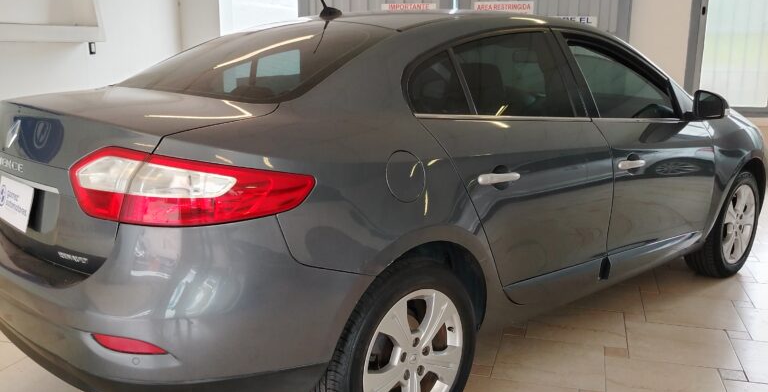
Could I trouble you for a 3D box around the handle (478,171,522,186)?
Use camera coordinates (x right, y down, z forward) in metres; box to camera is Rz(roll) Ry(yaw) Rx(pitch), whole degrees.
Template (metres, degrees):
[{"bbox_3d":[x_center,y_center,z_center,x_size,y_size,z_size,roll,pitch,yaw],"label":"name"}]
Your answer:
[{"bbox_3d":[0.402,-0.060,2.455,0.230,0.038,0.048,-8,14,-43],"label":"handle"}]

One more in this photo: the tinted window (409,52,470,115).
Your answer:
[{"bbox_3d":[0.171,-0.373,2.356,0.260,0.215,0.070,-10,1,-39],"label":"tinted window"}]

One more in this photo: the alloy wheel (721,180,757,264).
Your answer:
[{"bbox_3d":[2.033,0.158,4.202,0.467,0.467,0.170,-11,16,-42],"label":"alloy wheel"}]

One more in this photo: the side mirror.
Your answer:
[{"bbox_3d":[1.613,-0.450,3.489,0.140,0.140,0.190,-11,16,-42],"label":"side mirror"}]

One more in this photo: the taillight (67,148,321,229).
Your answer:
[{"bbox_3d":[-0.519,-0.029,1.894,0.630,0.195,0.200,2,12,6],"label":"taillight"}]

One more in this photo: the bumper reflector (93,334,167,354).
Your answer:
[{"bbox_3d":[-0.667,0.394,1.861,0.230,0.050,0.045,5,13,18],"label":"bumper reflector"}]

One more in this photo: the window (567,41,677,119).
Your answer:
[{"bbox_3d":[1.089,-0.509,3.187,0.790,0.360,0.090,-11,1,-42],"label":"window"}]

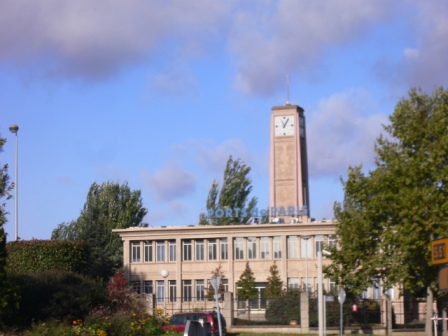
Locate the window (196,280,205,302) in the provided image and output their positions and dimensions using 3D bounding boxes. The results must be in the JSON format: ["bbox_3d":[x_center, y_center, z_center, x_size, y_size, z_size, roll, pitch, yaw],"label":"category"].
[{"bbox_3d":[-2.042,10.645,117.333,0.800,1.890,0.200,-3,-6,19],"label":"window"}]

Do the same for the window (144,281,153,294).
[{"bbox_3d":[-7.414,12.230,133.972,0.868,2.091,0.180,-3,-7,18],"label":"window"}]

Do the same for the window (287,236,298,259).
[{"bbox_3d":[6.439,7.273,125.548,0.930,2.165,0.160,-2,-7,15],"label":"window"}]

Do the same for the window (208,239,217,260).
[{"bbox_3d":[-1.081,7.984,132.303,0.864,2.082,0.180,-3,-7,18],"label":"window"}]

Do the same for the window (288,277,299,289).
[{"bbox_3d":[6.607,11.496,129.375,0.907,2.039,0.180,-3,-7,18],"label":"window"}]

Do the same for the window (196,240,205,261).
[{"bbox_3d":[-2.048,7.140,117.695,0.800,1.860,0.200,-3,-6,19],"label":"window"}]

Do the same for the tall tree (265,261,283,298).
[{"bbox_3d":[4.264,10.115,113.747,1.600,4.604,1.600,-2,-7,15],"label":"tall tree"}]

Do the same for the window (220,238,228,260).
[{"bbox_3d":[0.084,7.564,127.308,0.930,2.146,0.160,-2,-7,15],"label":"window"}]

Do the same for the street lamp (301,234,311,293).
[{"bbox_3d":[6.661,8.783,109.632,0.760,6.678,0.760,-2,-7,15],"label":"street lamp"}]

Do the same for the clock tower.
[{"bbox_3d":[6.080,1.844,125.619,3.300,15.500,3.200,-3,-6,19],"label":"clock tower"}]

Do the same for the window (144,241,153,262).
[{"bbox_3d":[-7.437,8.278,134.392,0.870,2.154,0.180,-3,-7,18],"label":"window"}]

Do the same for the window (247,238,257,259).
[{"bbox_3d":[2.729,7.745,131.058,0.908,2.120,0.180,-3,-7,18],"label":"window"}]

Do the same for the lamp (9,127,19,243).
[{"bbox_3d":[-10.104,3.331,65.409,0.460,10.950,0.600,-5,-7,32],"label":"lamp"}]

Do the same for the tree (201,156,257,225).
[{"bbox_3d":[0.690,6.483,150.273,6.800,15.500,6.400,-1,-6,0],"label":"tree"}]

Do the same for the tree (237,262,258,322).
[{"bbox_3d":[2.084,10.268,113.736,1.850,4.794,1.850,-1,-6,0],"label":"tree"}]

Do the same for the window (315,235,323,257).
[{"bbox_3d":[8.778,7.166,124.900,0.930,2.172,0.160,-2,-7,15],"label":"window"}]

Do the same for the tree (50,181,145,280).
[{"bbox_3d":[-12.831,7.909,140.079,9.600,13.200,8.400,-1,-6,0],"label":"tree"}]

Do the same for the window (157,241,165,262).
[{"bbox_3d":[-5.990,7.843,128.990,0.930,2.127,0.160,-2,-7,15],"label":"window"}]

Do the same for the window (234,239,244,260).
[{"bbox_3d":[1.457,7.502,126.928,0.930,2.150,0.160,-2,-7,15],"label":"window"}]

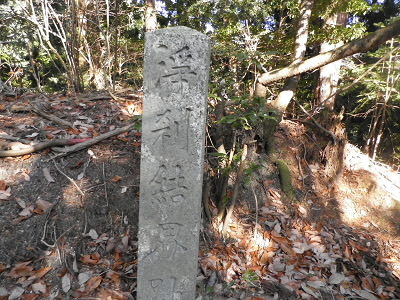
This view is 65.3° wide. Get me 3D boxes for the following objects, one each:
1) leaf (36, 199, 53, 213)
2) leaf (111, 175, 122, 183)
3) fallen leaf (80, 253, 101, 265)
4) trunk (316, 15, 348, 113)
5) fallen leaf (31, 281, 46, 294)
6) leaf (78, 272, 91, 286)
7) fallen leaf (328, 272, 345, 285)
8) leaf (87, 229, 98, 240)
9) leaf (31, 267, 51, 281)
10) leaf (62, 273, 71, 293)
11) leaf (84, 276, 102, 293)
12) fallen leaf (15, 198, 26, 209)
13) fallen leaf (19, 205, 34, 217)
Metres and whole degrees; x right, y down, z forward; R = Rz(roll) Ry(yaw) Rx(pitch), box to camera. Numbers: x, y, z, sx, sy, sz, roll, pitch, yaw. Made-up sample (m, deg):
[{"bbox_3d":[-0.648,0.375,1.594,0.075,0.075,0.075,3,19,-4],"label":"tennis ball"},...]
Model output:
[{"bbox_3d":[-0.864,0.301,1.724,0.107,0.020,0.073,16,49,13],"label":"leaf"},{"bbox_3d":[-0.585,0.206,2.199,0.085,0.015,0.061,-16,48,-17],"label":"leaf"},{"bbox_3d":[-0.534,0.531,1.522,0.095,0.020,0.054,-3,41,-5],"label":"fallen leaf"},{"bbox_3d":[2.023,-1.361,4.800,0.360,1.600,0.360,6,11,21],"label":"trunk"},{"bbox_3d":[-0.729,0.624,1.415,0.074,0.015,0.048,10,38,10],"label":"fallen leaf"},{"bbox_3d":[-0.628,0.705,1.700,0.058,0.015,0.077,24,50,21],"label":"leaf"},{"bbox_3d":[0.640,0.601,1.458,0.098,0.015,0.044,-14,39,-21],"label":"fallen leaf"},{"bbox_3d":[-0.552,0.439,1.620,0.041,0.012,0.074,-35,60,-26],"label":"leaf"},{"bbox_3d":[-0.736,0.586,1.480,0.038,0.015,0.083,25,43,27],"label":"leaf"},{"bbox_3d":[-0.717,0.715,1.679,0.045,0.015,0.103,-8,46,-9],"label":"leaf"},{"bbox_3d":[-0.481,0.611,1.415,0.048,0.015,0.092,25,43,27],"label":"leaf"},{"bbox_3d":[-1.150,0.343,2.000,0.123,0.015,0.035,30,52,25],"label":"fallen leaf"},{"bbox_3d":[-1.085,0.383,1.960,0.067,0.015,0.093,35,54,28],"label":"fallen leaf"}]

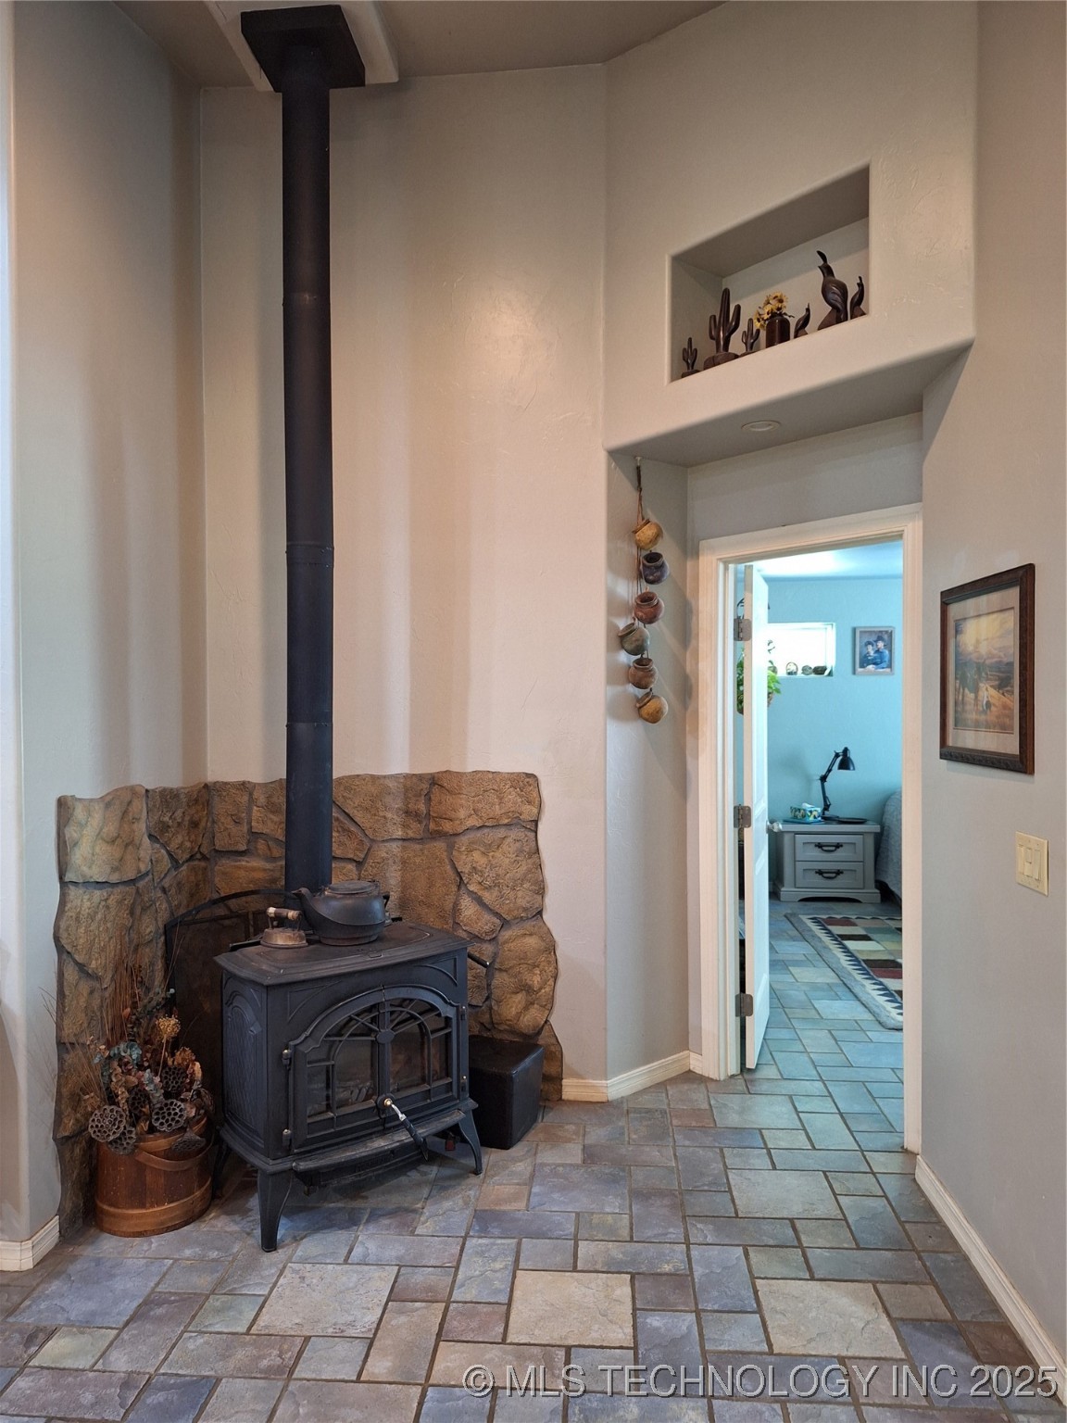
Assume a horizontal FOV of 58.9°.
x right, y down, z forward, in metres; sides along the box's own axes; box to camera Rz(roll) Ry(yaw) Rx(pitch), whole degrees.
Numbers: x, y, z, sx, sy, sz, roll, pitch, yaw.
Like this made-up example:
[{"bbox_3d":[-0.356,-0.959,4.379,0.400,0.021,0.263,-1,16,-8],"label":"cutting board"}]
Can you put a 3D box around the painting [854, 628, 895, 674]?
[{"bbox_3d":[2.632,-0.465,7.287,0.288,0.367,0.025,0,1,4],"label":"painting"}]

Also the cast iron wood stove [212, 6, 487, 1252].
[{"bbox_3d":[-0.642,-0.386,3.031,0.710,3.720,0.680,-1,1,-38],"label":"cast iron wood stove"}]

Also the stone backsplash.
[{"bbox_3d":[-0.613,0.854,3.097,1.369,1.247,1.020,0,1,4],"label":"stone backsplash"}]

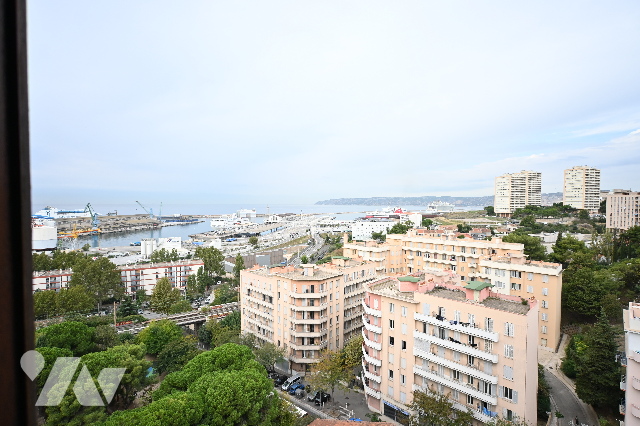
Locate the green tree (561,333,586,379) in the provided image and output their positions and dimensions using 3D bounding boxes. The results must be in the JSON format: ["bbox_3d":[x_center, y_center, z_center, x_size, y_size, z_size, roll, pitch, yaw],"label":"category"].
[{"bbox_3d":[51.520,28.960,65.000,4.800,8.200,4.800,0,2,0],"label":"green tree"}]

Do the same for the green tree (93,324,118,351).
[{"bbox_3d":[-55.654,33.284,83.115,5.759,8.714,5.759,-1,2,-34],"label":"green tree"}]

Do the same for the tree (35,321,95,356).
[{"bbox_3d":[-63.035,31.957,79.070,11.884,10.629,11.884,-1,2,-39],"label":"tree"}]

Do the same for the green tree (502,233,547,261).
[{"bbox_3d":[74.178,12.695,116.000,13.700,13.000,13.200,1,2,33],"label":"green tree"}]

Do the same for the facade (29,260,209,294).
[{"bbox_3d":[-93.680,32.670,150.930,73.000,13.200,10.500,-1,2,-29],"label":"facade"}]

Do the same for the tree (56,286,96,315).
[{"bbox_3d":[-89.451,31.829,117.000,11.600,12.000,11.400,-1,2,-37],"label":"tree"}]

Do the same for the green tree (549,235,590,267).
[{"bbox_3d":[86.599,13.363,111.000,12.000,13.000,11.800,1,2,38],"label":"green tree"}]

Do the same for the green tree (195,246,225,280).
[{"bbox_3d":[-63.232,28.898,183.000,16.300,19.500,15.800,-1,2,-19],"label":"green tree"}]

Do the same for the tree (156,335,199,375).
[{"bbox_3d":[-31.415,31.193,71.000,9.200,8.800,9.000,-1,2,-24],"label":"tree"}]

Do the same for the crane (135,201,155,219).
[{"bbox_3d":[-503.440,-8.630,920.000,46.000,52.000,14.000,0,2,-9],"label":"crane"}]

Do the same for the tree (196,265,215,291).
[{"bbox_3d":[-54.780,31.340,153.000,7.300,12.500,7.300,0,2,0],"label":"tree"}]

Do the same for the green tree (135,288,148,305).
[{"bbox_3d":[-78.830,37.140,141.110,5.000,7.200,5.000,-1,2,-29],"label":"green tree"}]

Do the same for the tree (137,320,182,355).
[{"bbox_3d":[-39.146,30.244,78.000,10.300,9.600,10.000,-1,2,-27],"label":"tree"}]

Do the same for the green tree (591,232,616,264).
[{"bbox_3d":[121.450,14.990,137.000,8.800,14.800,8.800,0,2,0],"label":"green tree"}]

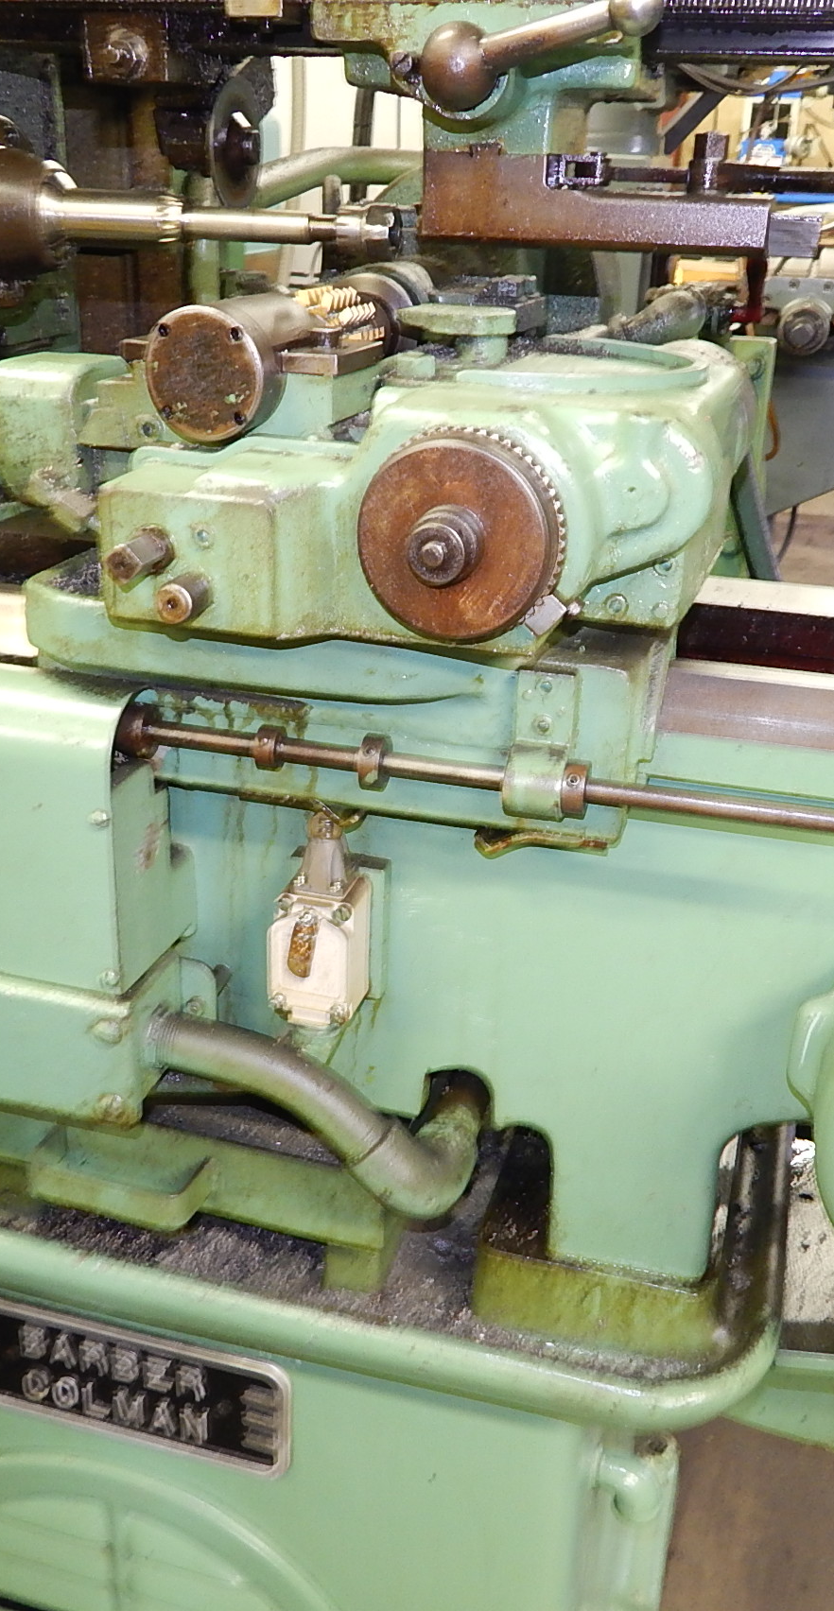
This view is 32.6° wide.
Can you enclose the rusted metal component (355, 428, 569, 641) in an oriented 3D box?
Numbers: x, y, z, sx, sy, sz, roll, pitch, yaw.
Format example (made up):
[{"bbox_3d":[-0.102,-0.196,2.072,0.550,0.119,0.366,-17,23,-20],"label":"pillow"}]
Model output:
[{"bbox_3d":[0.015,-0.118,0.636,0.097,0.097,0.056,8,23,13],"label":"rusted metal component"}]

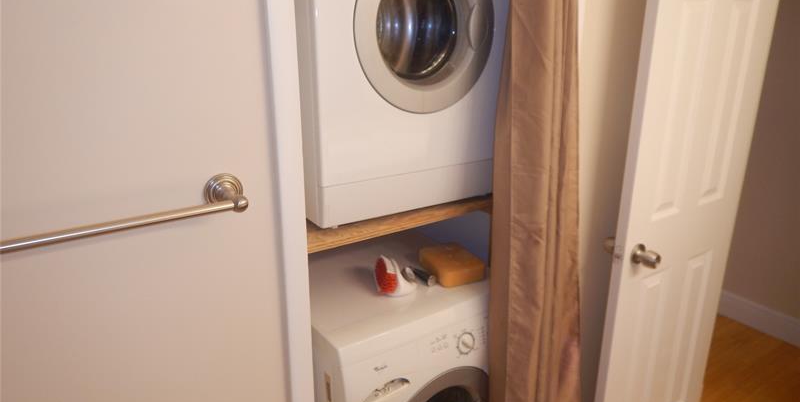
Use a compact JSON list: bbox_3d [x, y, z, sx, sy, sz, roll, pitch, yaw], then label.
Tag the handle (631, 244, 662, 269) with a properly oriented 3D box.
[{"bbox_3d":[0.723,0.167,1.626,0.063,0.064,0.061,-11,21,-32],"label":"handle"}]

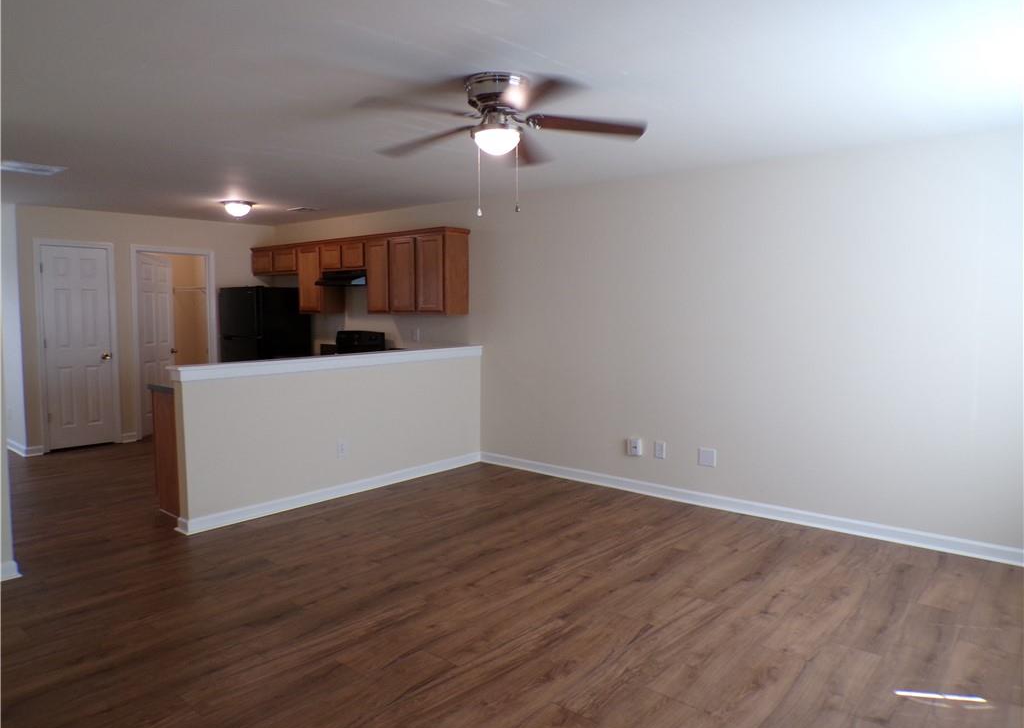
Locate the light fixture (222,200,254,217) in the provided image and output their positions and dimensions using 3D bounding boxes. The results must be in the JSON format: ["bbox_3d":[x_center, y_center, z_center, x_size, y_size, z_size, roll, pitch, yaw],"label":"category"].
[{"bbox_3d":[-2.555,-1.450,6.632,0.330,0.140,0.330,4,6,40],"label":"light fixture"}]

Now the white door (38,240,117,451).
[{"bbox_3d":[-4.427,-0.149,7.258,0.045,2.030,0.615,4,6,40],"label":"white door"}]

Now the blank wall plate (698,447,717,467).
[{"bbox_3d":[1.425,0.683,5.180,0.125,0.122,0.008,4,6,40],"label":"blank wall plate"}]

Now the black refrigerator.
[{"bbox_3d":[-2.818,-0.041,8.209,0.770,1.670,0.690,4,6,40],"label":"black refrigerator"}]

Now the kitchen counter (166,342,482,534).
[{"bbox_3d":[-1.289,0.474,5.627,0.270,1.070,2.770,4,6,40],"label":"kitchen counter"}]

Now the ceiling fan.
[{"bbox_3d":[-0.069,-1.061,3.092,1.300,0.330,1.320,4,6,40],"label":"ceiling fan"}]

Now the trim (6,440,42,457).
[{"bbox_3d":[-4.930,0.840,7.184,0.640,0.095,0.140,4,6,40],"label":"trim"}]

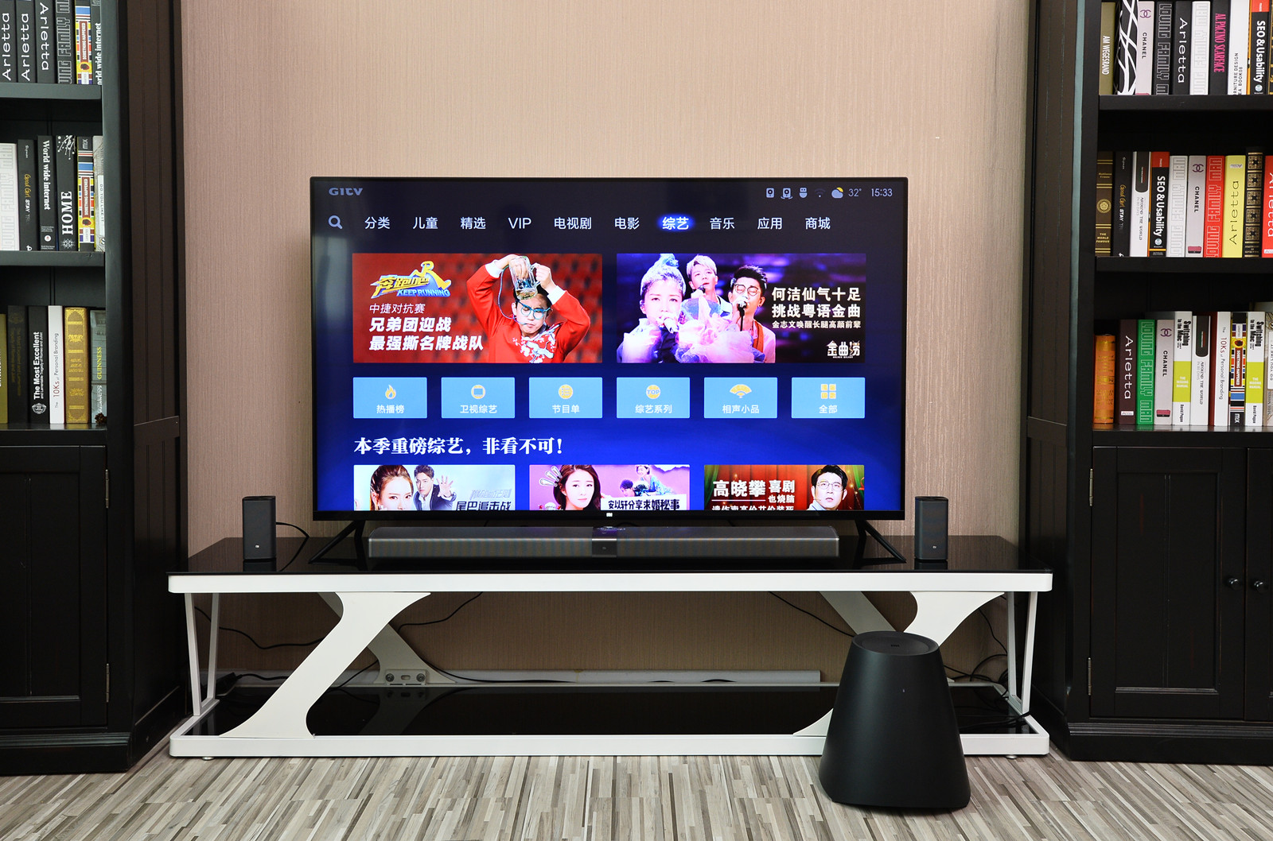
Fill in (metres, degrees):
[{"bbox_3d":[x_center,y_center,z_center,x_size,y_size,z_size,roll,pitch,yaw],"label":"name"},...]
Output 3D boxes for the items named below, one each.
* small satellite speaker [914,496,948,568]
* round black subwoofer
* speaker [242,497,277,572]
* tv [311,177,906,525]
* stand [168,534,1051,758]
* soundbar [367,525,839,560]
[{"bbox_3d":[0.697,0.262,2.508,0.067,0.147,0.062,0,5,0],"label":"small satellite speaker"},{"bbox_3d":[0.559,0.629,2.273,0.315,0.320,0.315,0,5,-1],"label":"round black subwoofer"},{"bbox_3d":[-0.892,0.257,2.511,0.067,0.147,0.062,0,5,-7],"label":"speaker"},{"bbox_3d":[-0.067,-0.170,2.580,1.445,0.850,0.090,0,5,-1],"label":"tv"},{"bbox_3d":[-0.062,0.543,2.607,2.000,0.433,0.380,0,5,-1],"label":"stand"},{"bbox_3d":[-0.078,0.301,2.562,1.105,0.055,0.130,0,5,-1],"label":"soundbar"}]

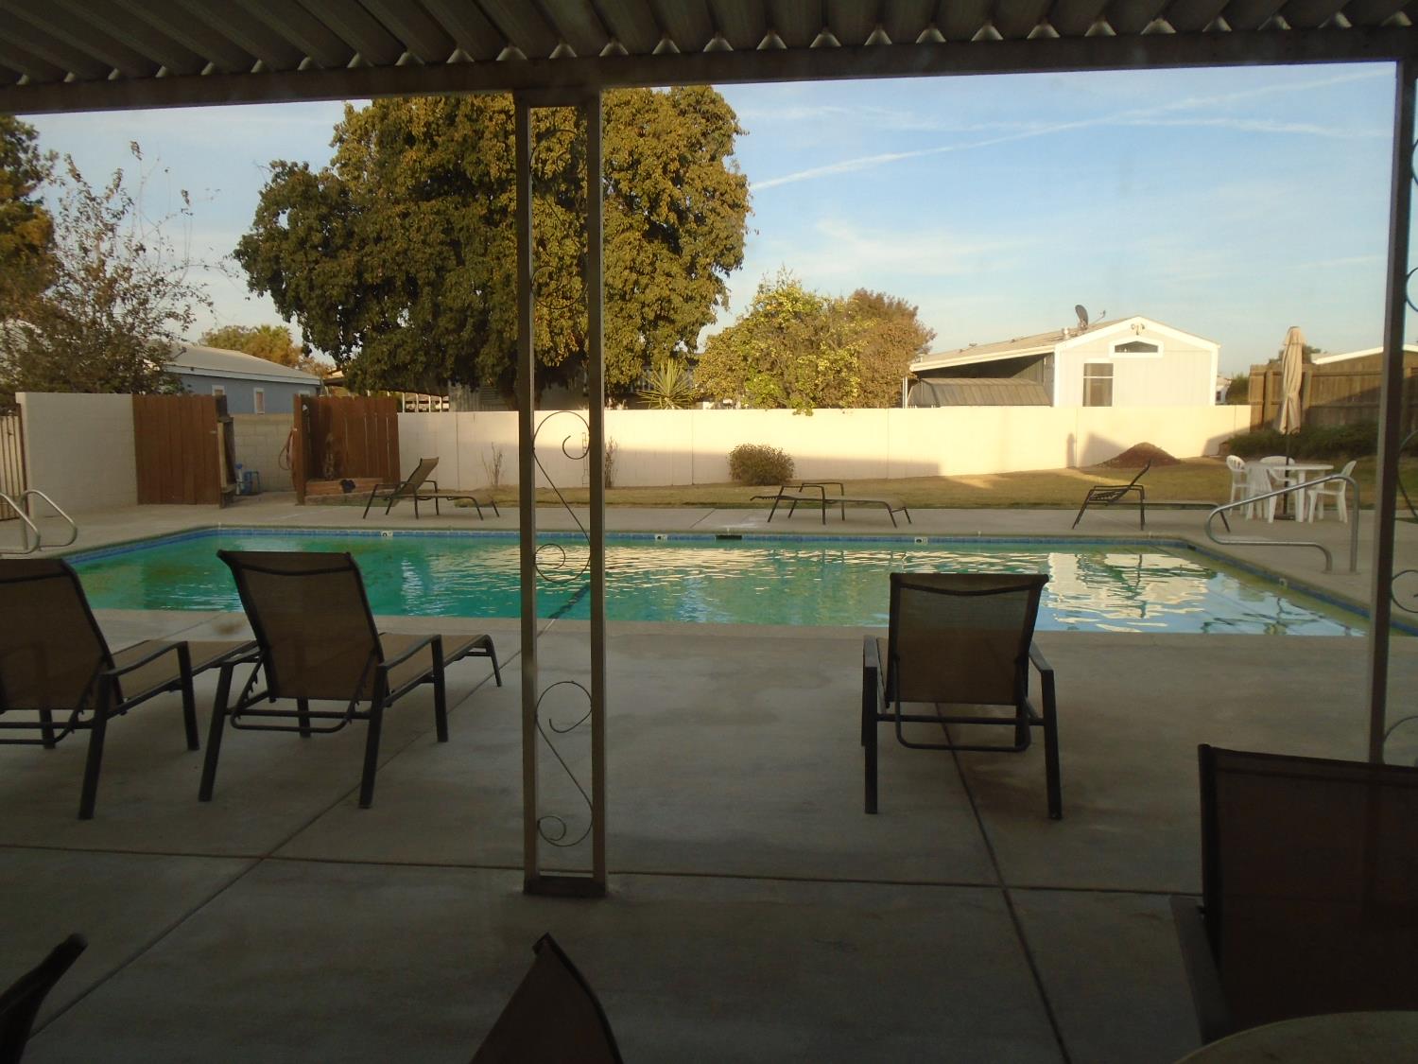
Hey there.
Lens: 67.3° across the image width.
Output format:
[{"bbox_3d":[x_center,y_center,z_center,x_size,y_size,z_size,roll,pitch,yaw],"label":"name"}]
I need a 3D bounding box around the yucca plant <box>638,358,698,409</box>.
[{"bbox_3d":[-0.913,-2.592,23.649,1.350,2.533,1.350,0,7,0],"label":"yucca plant"}]

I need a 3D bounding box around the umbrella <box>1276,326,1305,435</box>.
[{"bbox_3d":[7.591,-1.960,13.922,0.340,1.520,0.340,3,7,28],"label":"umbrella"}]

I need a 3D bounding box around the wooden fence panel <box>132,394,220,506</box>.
[{"bbox_3d":[-8.008,-1.222,15.979,1.393,1.652,0.080,1,7,6],"label":"wooden fence panel"}]

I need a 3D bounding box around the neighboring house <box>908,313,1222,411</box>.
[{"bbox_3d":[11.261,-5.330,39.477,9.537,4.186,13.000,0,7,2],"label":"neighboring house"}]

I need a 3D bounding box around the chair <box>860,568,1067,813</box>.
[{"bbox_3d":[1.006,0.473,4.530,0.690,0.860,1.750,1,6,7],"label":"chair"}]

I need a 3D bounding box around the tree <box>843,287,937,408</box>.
[{"bbox_3d":[4.129,-3.473,24.770,2.400,4.250,2.400,1,6,9],"label":"tree"}]

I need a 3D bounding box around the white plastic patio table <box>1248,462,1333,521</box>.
[{"bbox_3d":[7.467,-0.523,13.699,1.060,0.720,1.060,2,7,17],"label":"white plastic patio table"}]

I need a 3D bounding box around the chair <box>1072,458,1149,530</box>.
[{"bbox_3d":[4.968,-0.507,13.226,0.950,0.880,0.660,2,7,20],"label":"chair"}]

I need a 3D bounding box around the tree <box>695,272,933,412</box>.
[{"bbox_3d":[2.261,-3.427,23.265,5.100,4.500,4.400,0,6,5],"label":"tree"}]

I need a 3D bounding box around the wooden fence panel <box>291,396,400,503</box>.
[{"bbox_3d":[-5.693,-1.292,16.662,1.638,1.618,0.120,1,7,6],"label":"wooden fence panel"}]

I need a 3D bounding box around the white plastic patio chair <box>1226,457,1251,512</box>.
[{"bbox_3d":[7.448,-0.659,14.669,0.560,0.850,0.560,5,8,39],"label":"white plastic patio chair"}]

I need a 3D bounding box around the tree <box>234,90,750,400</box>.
[{"bbox_3d":[-5.377,-6.422,26.454,12.400,9.800,10.500,-1,6,-11],"label":"tree"}]

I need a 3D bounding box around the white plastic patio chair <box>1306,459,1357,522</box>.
[{"bbox_3d":[7.827,-0.525,13.407,0.550,0.790,0.560,2,7,19],"label":"white plastic patio chair"}]

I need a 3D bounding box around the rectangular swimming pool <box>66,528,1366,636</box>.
[{"bbox_3d":[-0.761,1.038,10.132,11.463,1.500,5.352,1,7,6],"label":"rectangular swimming pool"}]

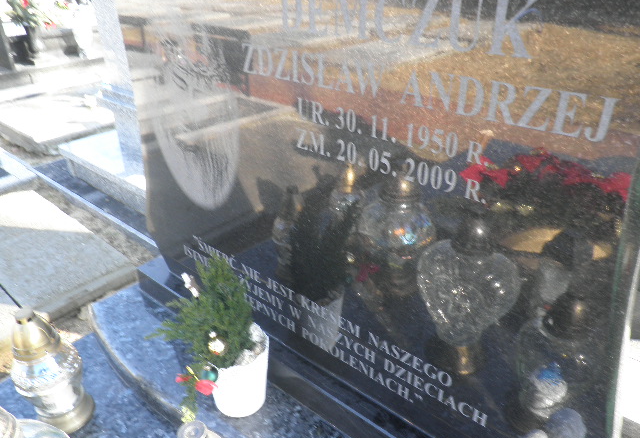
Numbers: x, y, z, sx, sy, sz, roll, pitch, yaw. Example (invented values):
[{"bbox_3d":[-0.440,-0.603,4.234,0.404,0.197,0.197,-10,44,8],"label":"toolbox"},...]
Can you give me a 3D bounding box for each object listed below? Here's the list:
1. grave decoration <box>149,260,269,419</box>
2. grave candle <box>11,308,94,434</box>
[{"bbox_3d":[-0.191,0.215,0.878,0.173,0.326,0.199,22,38,36],"label":"grave decoration"},{"bbox_3d":[-0.517,0.282,0.952,0.124,0.278,0.124,22,38,36],"label":"grave candle"}]

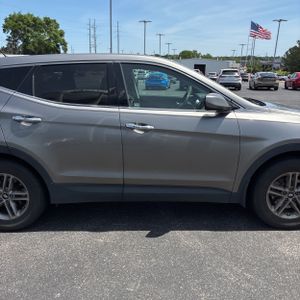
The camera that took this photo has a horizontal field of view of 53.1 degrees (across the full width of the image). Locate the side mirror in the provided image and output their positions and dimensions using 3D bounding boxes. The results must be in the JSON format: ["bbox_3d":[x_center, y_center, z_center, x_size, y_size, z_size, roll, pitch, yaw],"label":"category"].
[{"bbox_3d":[0.575,-0.400,2.529,0.210,0.155,0.230,0,15,0],"label":"side mirror"}]

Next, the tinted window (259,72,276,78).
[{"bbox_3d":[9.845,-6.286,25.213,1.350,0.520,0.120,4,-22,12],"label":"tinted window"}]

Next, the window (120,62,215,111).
[{"bbox_3d":[0.156,-0.569,2.681,0.839,0.432,0.055,1,-6,0],"label":"window"}]

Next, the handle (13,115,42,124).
[{"bbox_3d":[-1.066,-0.269,2.611,0.255,0.045,0.050,0,15,0],"label":"handle"}]

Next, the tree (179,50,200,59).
[{"bbox_3d":[18.703,-42.703,143.779,11.000,9.353,10.000,3,16,7],"label":"tree"}]

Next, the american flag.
[{"bbox_3d":[30.435,-32.625,82.218,5.700,4.900,1.000,6,16,20],"label":"american flag"}]

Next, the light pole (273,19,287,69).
[{"bbox_3d":[18.661,-14.703,44.137,2.300,8.285,0.500,7,17,23],"label":"light pole"}]

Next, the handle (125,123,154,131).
[{"bbox_3d":[-0.089,-0.205,2.621,0.250,0.045,0.050,0,15,0],"label":"handle"}]

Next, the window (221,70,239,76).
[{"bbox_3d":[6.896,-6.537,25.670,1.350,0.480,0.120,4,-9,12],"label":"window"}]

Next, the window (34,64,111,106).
[{"bbox_3d":[-0.692,-0.577,2.681,0.679,0.385,0.050,1,-6,0],"label":"window"}]

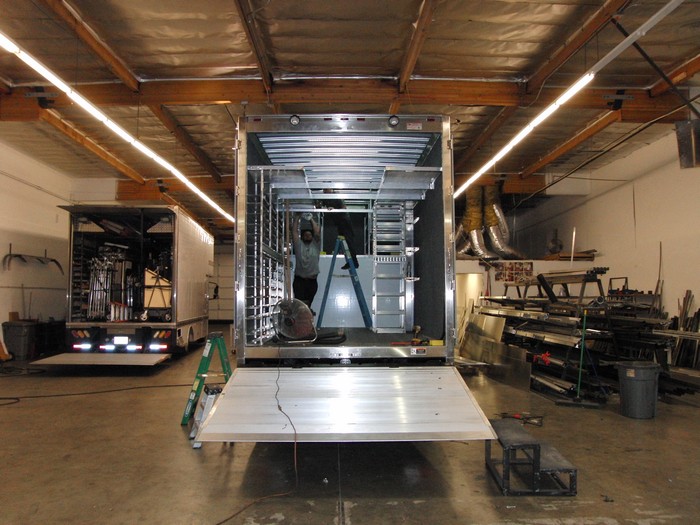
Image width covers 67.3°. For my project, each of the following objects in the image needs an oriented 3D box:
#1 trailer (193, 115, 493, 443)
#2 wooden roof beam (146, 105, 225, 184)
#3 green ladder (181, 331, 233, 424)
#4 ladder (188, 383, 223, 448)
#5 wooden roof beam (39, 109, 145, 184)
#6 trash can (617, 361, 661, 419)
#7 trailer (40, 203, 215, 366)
[{"bbox_3d":[-0.102,0.359,8.386,2.500,3.675,7.700,0,-4,-1],"label":"trailer"},{"bbox_3d":[-4.169,-3.032,13.547,0.130,0.280,7.200,0,-4,-2],"label":"wooden roof beam"},{"bbox_3d":[-1.802,1.535,7.058,0.740,1.166,0.470,0,-4,-2],"label":"green ladder"},{"bbox_3d":[-1.551,1.731,6.026,0.430,0.626,0.450,1,-4,-24],"label":"ladder"},{"bbox_3d":[-6.648,-2.999,13.547,0.130,0.280,7.200,0,-4,-2],"label":"wooden roof beam"},{"bbox_3d":[3.924,1.730,7.199,0.540,0.700,0.540,-3,-5,28],"label":"trash can"},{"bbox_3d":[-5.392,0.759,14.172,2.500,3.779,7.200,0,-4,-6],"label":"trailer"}]

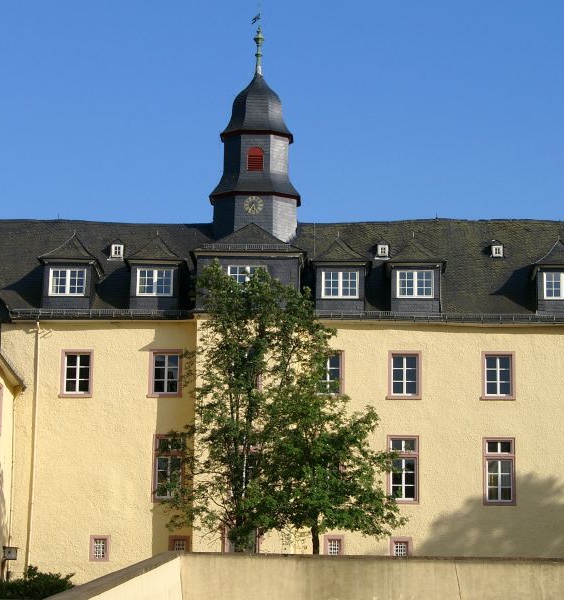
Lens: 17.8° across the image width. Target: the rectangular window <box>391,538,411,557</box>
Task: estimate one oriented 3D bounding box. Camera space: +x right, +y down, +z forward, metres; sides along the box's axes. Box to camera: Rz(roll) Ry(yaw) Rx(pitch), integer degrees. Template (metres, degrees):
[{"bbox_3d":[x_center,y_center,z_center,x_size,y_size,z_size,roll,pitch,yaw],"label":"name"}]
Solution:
[{"bbox_3d":[4.737,9.979,71.674,0.800,1.000,0.200,0,-13,1],"label":"rectangular window"}]

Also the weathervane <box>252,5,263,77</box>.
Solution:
[{"bbox_3d":[-1.131,-12.302,84.914,0.500,3.447,0.350,0,-13,2],"label":"weathervane"}]

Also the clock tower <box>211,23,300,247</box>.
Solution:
[{"bbox_3d":[-1.184,-7.867,83.906,4.057,10.534,4.057,0,-13,2],"label":"clock tower"}]

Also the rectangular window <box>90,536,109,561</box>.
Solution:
[{"bbox_3d":[-7.247,9.904,71.794,0.770,1.030,0.200,0,-13,1],"label":"rectangular window"}]

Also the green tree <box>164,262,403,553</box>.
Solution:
[{"bbox_3d":[0.055,4.202,67.762,8.700,11.244,7.200,0,-13,2],"label":"green tree"}]

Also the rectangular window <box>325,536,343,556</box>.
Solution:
[{"bbox_3d":[2.077,9.913,71.713,0.770,1.000,0.200,0,-13,1],"label":"rectangular window"}]

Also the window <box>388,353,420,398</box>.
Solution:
[{"bbox_3d":[5.213,3.223,76.355,1.407,2.085,0.250,0,-13,2],"label":"window"}]

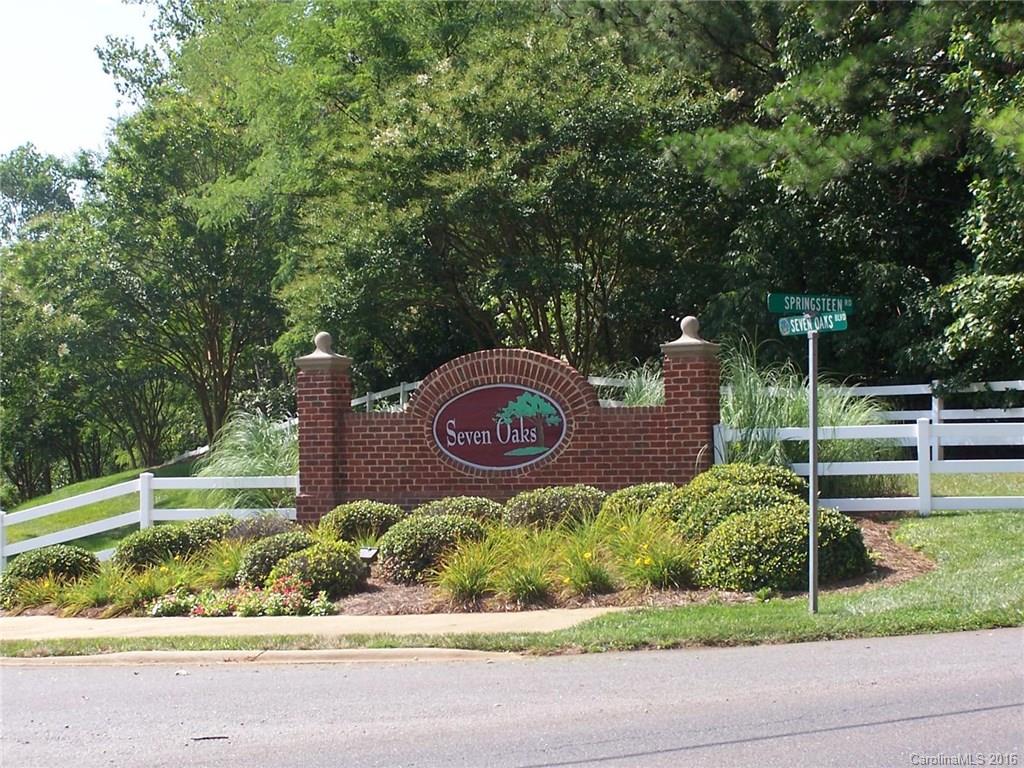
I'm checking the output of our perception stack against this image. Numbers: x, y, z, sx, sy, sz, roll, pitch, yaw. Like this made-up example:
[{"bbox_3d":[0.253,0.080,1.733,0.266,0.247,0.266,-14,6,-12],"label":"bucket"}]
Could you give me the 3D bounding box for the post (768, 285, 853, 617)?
[{"bbox_3d":[2.515,0.583,18.600,0.900,2.700,0.770,0,-2,-43],"label":"post"}]

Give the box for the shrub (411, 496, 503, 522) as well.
[{"bbox_3d":[-0.641,1.541,26.100,1.082,0.412,1.000,-1,-1,0],"label":"shrub"}]

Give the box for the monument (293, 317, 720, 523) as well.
[{"bbox_3d":[-0.135,0.498,26.831,5.470,2.425,0.560,-2,-1,25],"label":"monument"}]

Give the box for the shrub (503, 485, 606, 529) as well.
[{"bbox_3d":[0.487,1.428,25.400,1.191,0.532,1.100,-1,-1,0],"label":"shrub"}]

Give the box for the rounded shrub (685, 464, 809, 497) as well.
[{"bbox_3d":[2.557,1.232,24.300,1.336,0.723,1.250,-2,-1,25],"label":"rounded shrub"}]

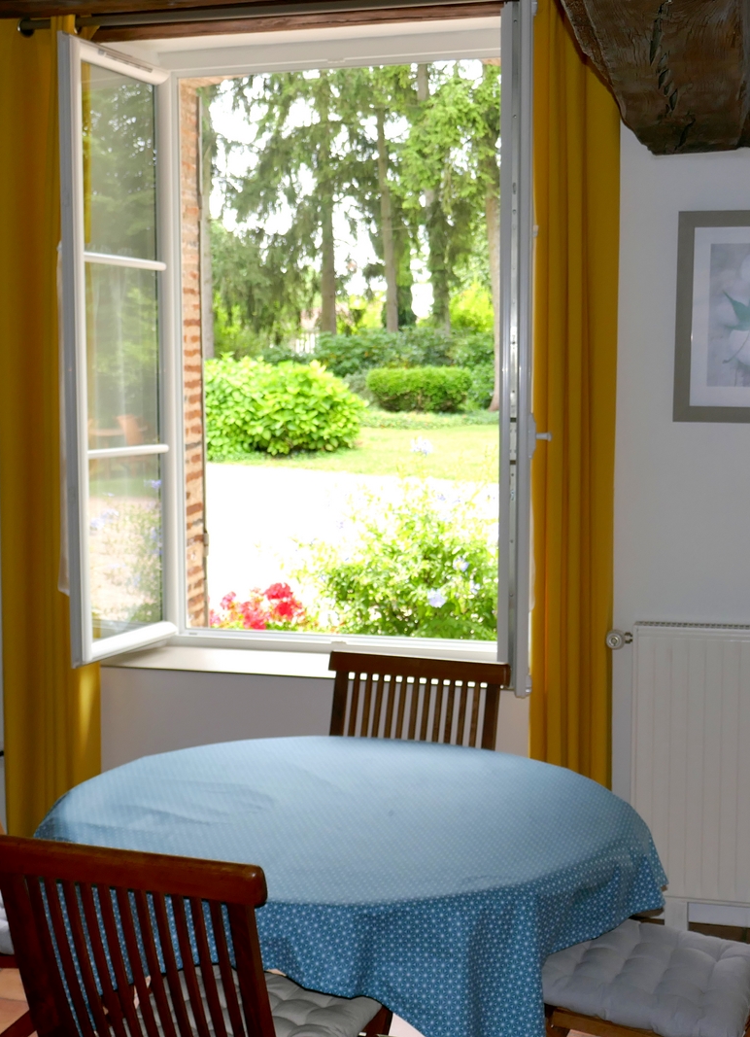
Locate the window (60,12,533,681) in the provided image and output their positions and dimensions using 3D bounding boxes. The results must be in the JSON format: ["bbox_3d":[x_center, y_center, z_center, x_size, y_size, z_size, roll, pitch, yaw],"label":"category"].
[{"bbox_3d":[-0.167,-0.501,4.360,1.380,1.940,0.620,2,6,16],"label":"window"}]

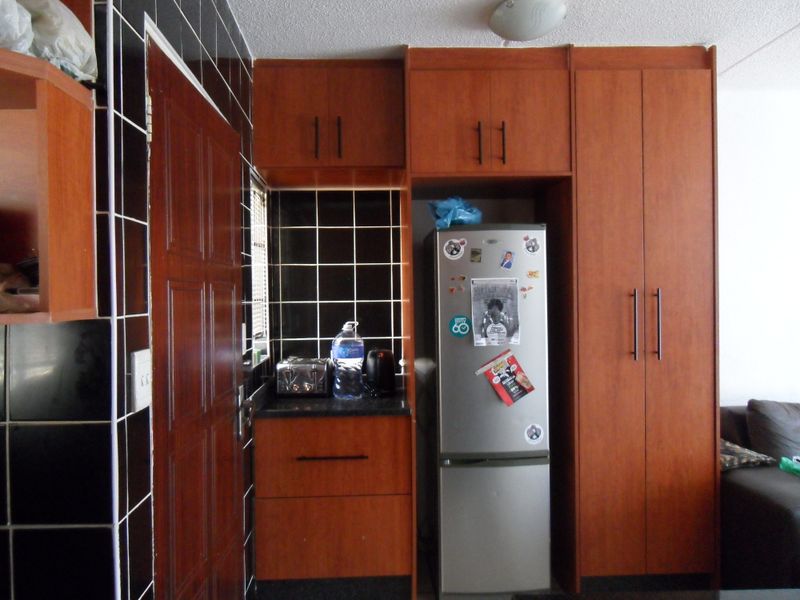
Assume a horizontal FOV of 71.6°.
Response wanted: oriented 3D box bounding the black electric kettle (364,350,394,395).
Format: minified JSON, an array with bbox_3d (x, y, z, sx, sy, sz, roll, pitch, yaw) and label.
[{"bbox_3d":[-0.101,0.377,2.915,0.150,0.227,0.170,0,0,-3],"label":"black electric kettle"}]

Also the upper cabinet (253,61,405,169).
[{"bbox_3d":[-0.328,-0.839,2.749,0.695,0.486,0.510,0,0,-3],"label":"upper cabinet"}]

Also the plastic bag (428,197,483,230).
[{"bbox_3d":[0.258,-0.402,2.603,0.252,0.154,0.220,0,0,-3],"label":"plastic bag"}]

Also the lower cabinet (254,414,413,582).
[{"bbox_3d":[-0.313,0.908,2.760,0.703,0.780,0.505,0,0,-3],"label":"lower cabinet"}]

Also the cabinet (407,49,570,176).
[{"bbox_3d":[0.390,-0.836,2.750,0.728,0.580,0.575,0,0,-3],"label":"cabinet"}]

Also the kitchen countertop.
[{"bbox_3d":[-0.316,0.508,2.746,0.710,0.035,0.530,0,0,-3],"label":"kitchen countertop"}]

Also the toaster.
[{"bbox_3d":[-0.490,0.404,2.867,0.256,0.178,0.230,0,0,-3],"label":"toaster"}]

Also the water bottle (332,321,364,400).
[{"bbox_3d":[-0.258,0.300,2.792,0.160,0.384,0.160,0,0,-3],"label":"water bottle"}]

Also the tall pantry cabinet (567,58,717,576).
[{"bbox_3d":[1.092,0.109,2.785,0.672,2.490,0.580,0,0,-3],"label":"tall pantry cabinet"}]

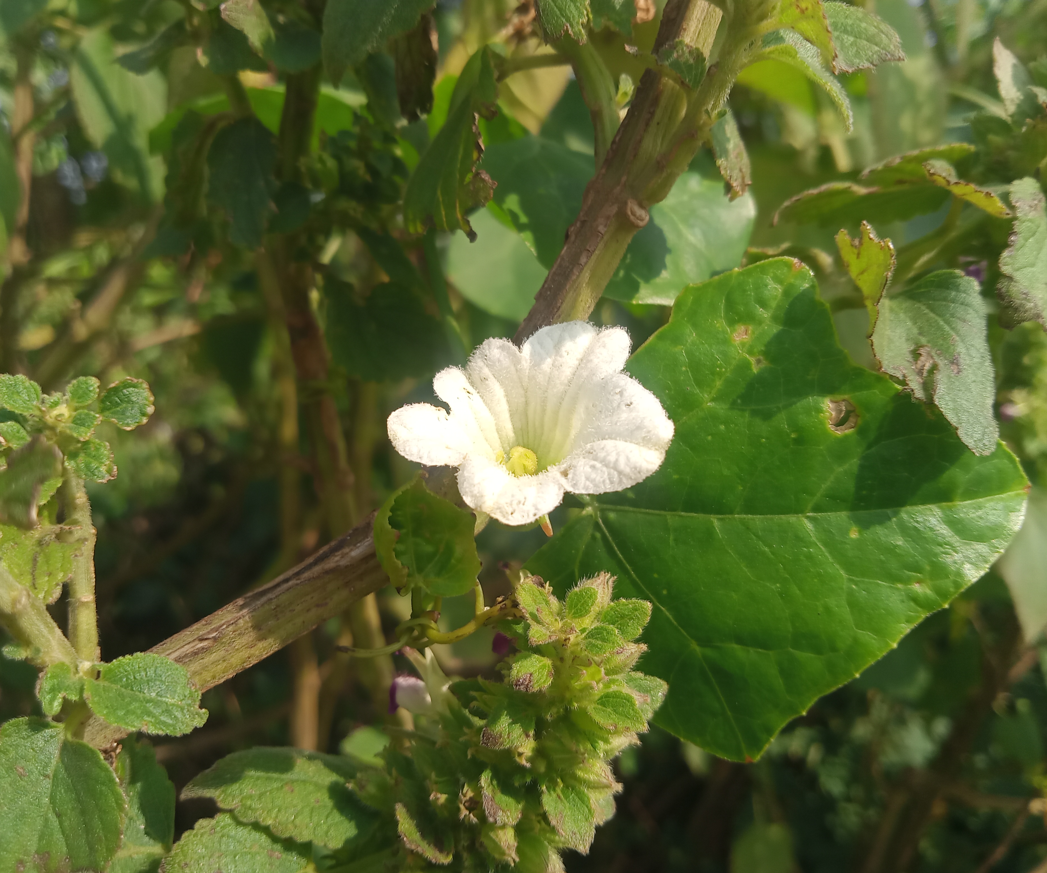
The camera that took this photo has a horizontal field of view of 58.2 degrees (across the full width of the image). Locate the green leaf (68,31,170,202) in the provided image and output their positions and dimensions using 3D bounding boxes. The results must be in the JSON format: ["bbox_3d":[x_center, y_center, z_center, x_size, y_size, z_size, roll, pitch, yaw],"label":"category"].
[{"bbox_3d":[-0.180,-0.143,0.420,0.036,0.072,0.015,-17,-15,-11],"label":"green leaf"}]

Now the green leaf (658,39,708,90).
[{"bbox_3d":[0.038,-0.089,0.225,0.012,0.014,0.003,-7,-17,-2],"label":"green leaf"}]

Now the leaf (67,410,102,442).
[{"bbox_3d":[-0.089,-0.002,0.190,0.007,0.006,0.004,-11,-27,-19],"label":"leaf"}]

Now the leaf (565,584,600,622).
[{"bbox_3d":[0.011,0.033,0.185,0.006,0.007,0.004,25,-16,8],"label":"leaf"}]

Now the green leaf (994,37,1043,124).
[{"bbox_3d":[0.134,-0.097,0.255,0.010,0.026,0.003,-14,-13,22],"label":"green leaf"}]

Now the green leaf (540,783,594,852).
[{"bbox_3d":[0.009,0.075,0.185,0.009,0.013,0.003,-14,-20,-11],"label":"green leaf"}]

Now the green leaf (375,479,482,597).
[{"bbox_3d":[-0.021,0.022,0.205,0.023,0.026,0.012,0,-9,-6],"label":"green leaf"}]

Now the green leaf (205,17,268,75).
[{"bbox_3d":[-0.079,-0.108,0.260,0.017,0.016,0.007,0,-24,0],"label":"green leaf"}]

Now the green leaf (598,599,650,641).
[{"bbox_3d":[0.020,0.037,0.190,0.011,0.007,0.002,-12,-24,-14],"label":"green leaf"}]

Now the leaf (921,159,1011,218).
[{"bbox_3d":[0.101,-0.057,0.215,0.022,0.007,0.010,32,26,12],"label":"leaf"}]

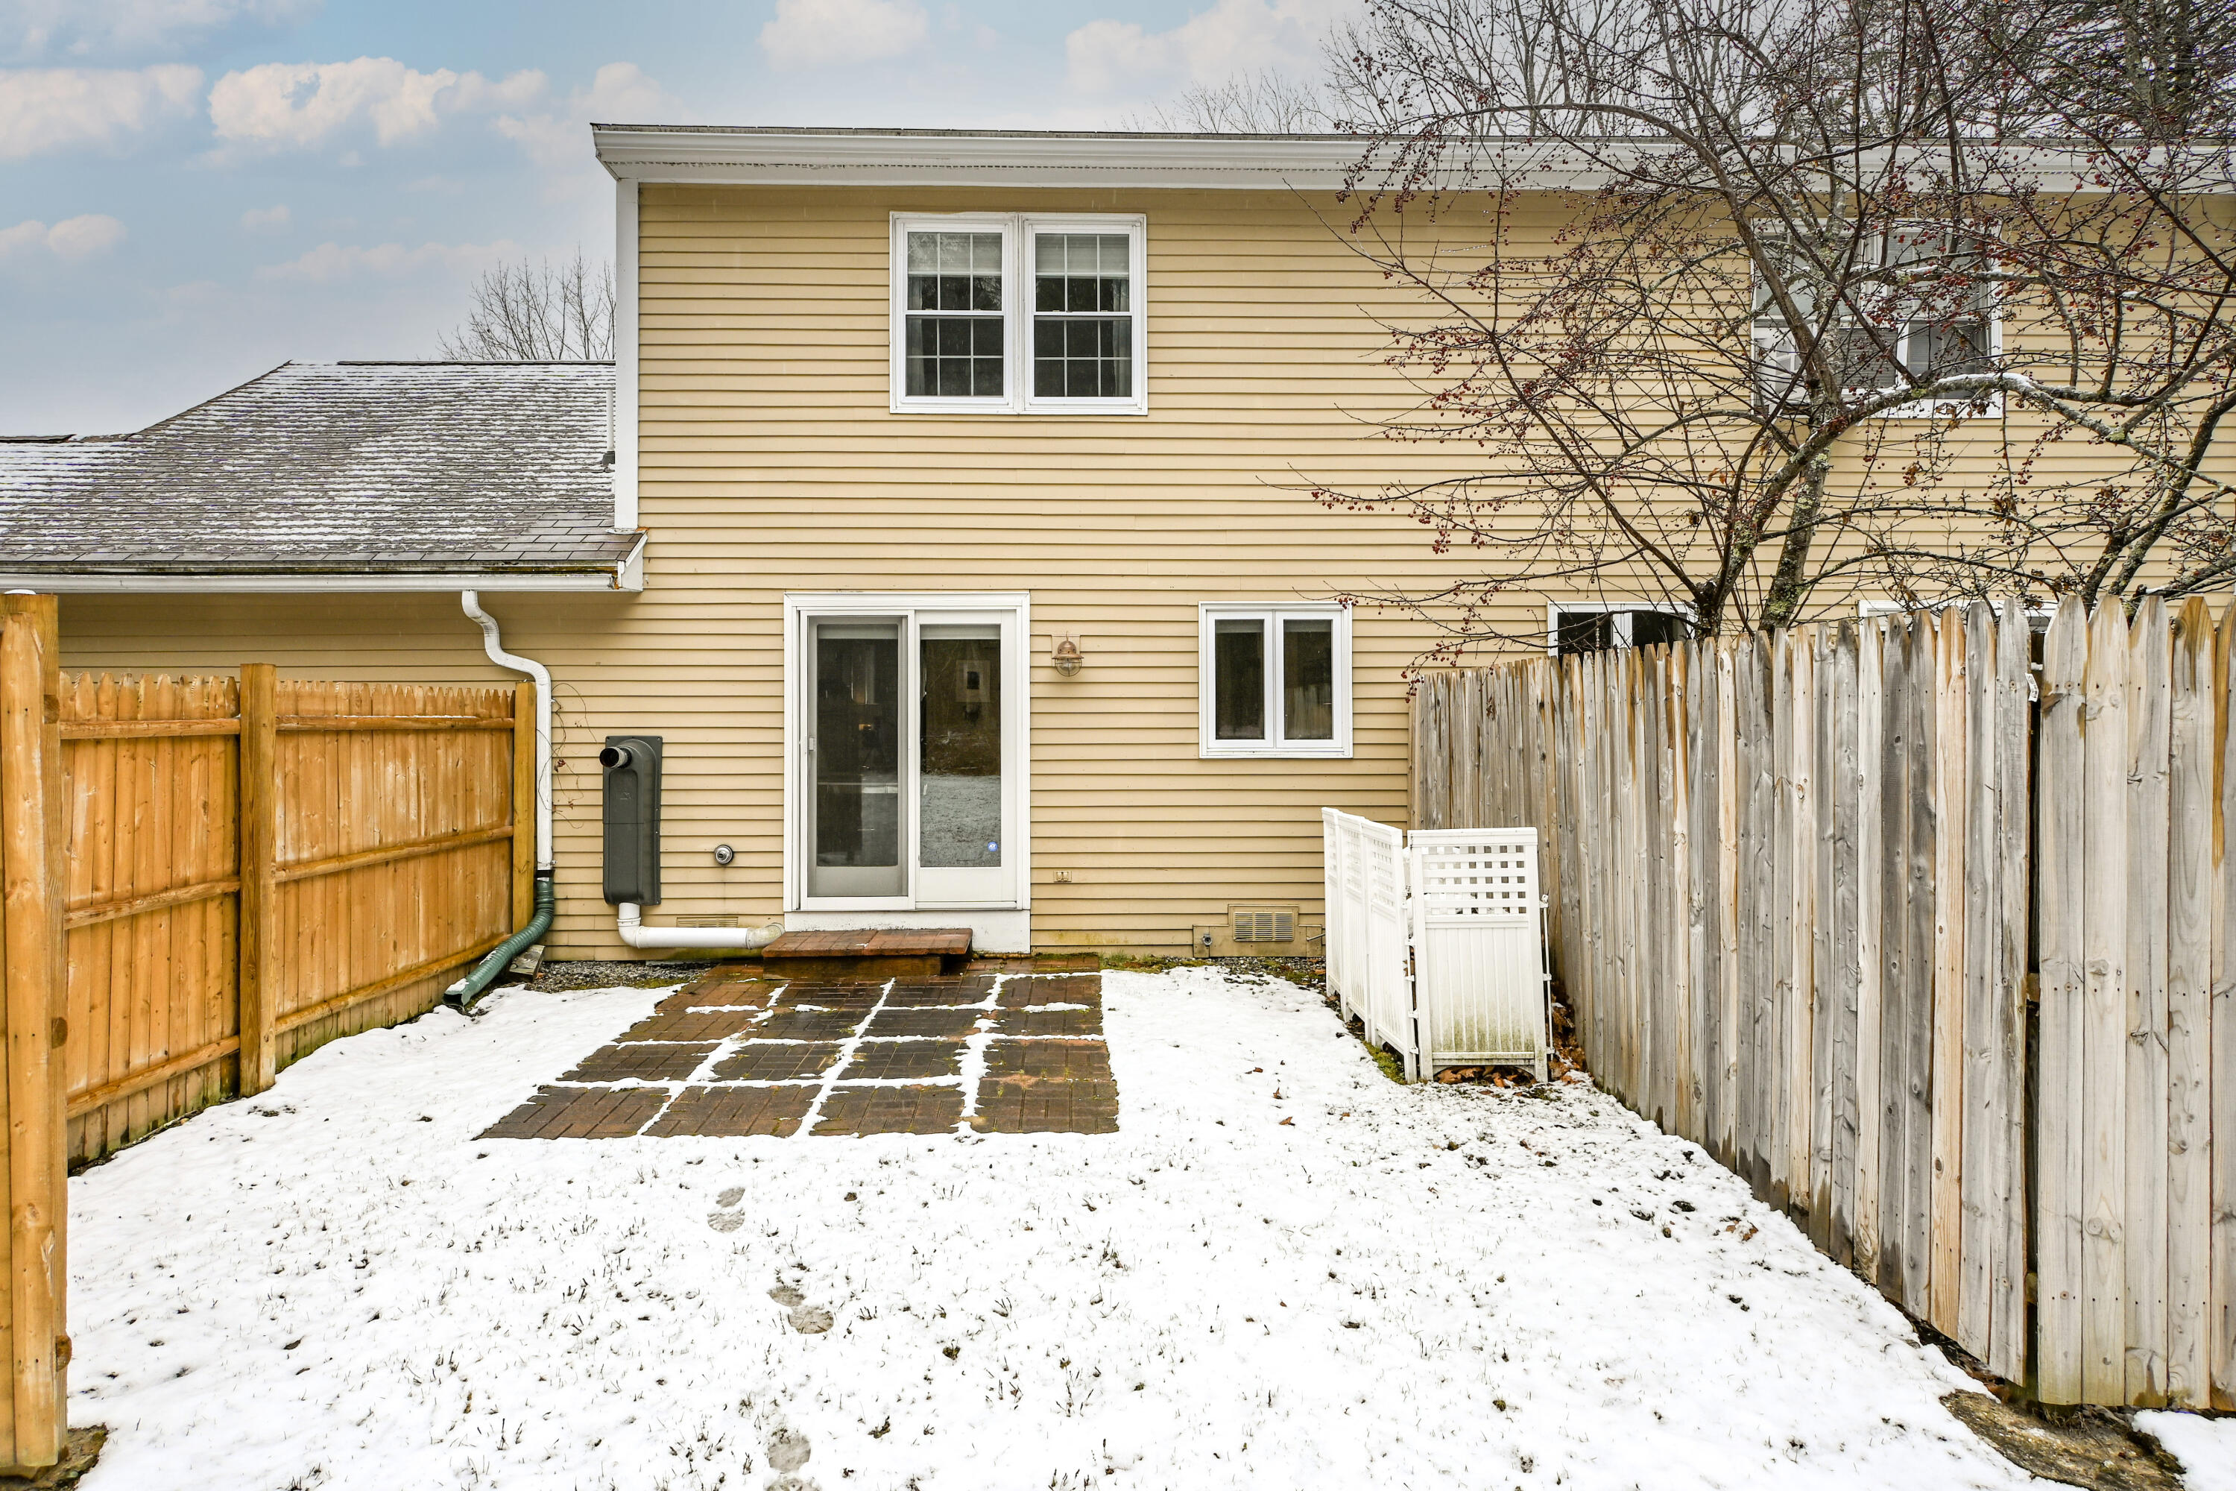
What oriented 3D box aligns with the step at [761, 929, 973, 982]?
[{"bbox_3d":[-1.573,1.345,7.170,1.225,0.200,0.600,0,0,-5],"label":"step"}]

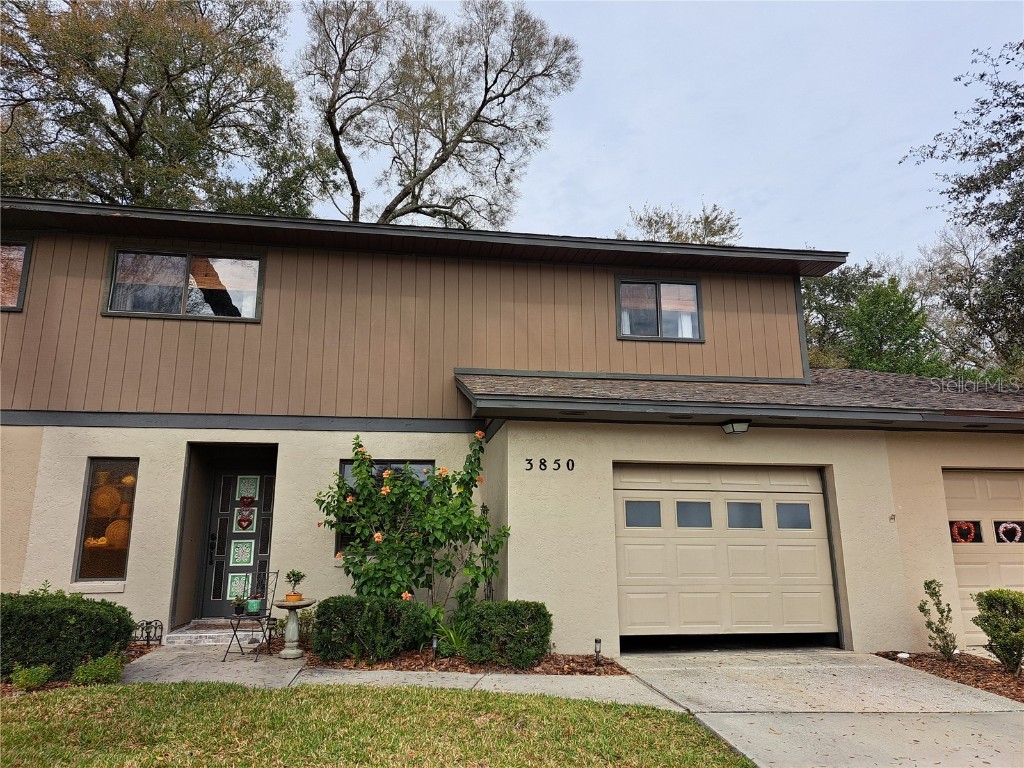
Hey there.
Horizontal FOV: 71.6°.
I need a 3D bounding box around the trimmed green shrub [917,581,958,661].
[{"bbox_3d":[4.621,2.540,7.682,0.299,0.833,0.284,2,-13,-9],"label":"trimmed green shrub"}]

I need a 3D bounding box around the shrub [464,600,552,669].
[{"bbox_3d":[-0.041,2.538,7.247,0.870,0.592,0.620,2,-13,-9],"label":"shrub"}]

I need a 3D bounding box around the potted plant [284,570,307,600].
[{"bbox_3d":[-2.396,2.216,7.857,0.225,0.334,0.225,2,-13,-9],"label":"potted plant"}]

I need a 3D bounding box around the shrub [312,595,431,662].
[{"bbox_3d":[-1.515,2.637,7.724,1.234,0.622,0.800,2,-13,-9],"label":"shrub"}]

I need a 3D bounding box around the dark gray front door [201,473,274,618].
[{"bbox_3d":[-3.678,2.165,9.749,0.930,1.994,0.070,2,-13,-9],"label":"dark gray front door"}]

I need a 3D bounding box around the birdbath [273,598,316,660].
[{"bbox_3d":[-2.375,2.663,7.755,0.446,0.592,0.446,2,-13,-9],"label":"birdbath"}]

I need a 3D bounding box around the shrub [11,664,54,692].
[{"bbox_3d":[-4.100,2.504,6.060,0.266,0.206,0.266,2,-13,-9],"label":"shrub"}]

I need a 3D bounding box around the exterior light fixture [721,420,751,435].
[{"bbox_3d":[2.601,0.503,8.232,0.270,0.130,0.280,2,-13,-9],"label":"exterior light fixture"}]

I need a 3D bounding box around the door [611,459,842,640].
[{"bbox_3d":[2.470,1.885,8.385,2.740,2.030,0.080,2,-13,-9],"label":"door"}]

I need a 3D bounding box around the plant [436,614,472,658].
[{"bbox_3d":[-0.626,2.744,7.724,0.384,0.425,0.365,2,-13,-9],"label":"plant"}]

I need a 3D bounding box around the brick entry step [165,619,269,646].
[{"bbox_3d":[-3.678,3.151,9.049,1.180,0.235,0.850,2,-13,-9],"label":"brick entry step"}]

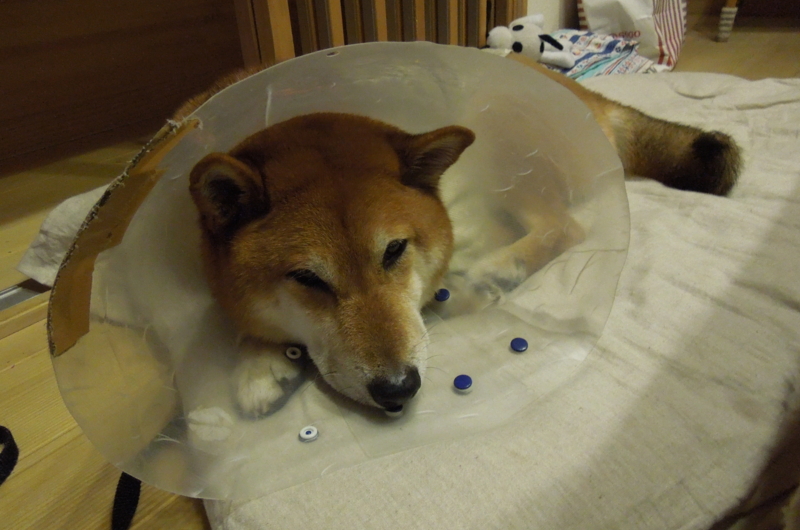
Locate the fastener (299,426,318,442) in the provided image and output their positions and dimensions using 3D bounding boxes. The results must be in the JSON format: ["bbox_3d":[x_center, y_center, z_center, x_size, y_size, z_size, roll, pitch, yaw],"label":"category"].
[{"bbox_3d":[-0.057,0.106,0.362,0.012,0.006,0.012,-3,31,0],"label":"fastener"}]

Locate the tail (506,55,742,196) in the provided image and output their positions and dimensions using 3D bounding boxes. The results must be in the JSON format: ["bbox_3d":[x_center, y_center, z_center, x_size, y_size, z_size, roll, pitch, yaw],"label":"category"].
[{"bbox_3d":[0.261,-0.183,0.723,0.290,0.115,0.085,23,39,36],"label":"tail"}]

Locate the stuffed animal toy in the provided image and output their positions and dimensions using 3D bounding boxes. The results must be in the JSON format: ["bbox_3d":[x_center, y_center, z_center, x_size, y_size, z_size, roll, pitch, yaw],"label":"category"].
[{"bbox_3d":[0.315,-0.533,1.385,0.215,0.120,0.125,5,32,13],"label":"stuffed animal toy"}]

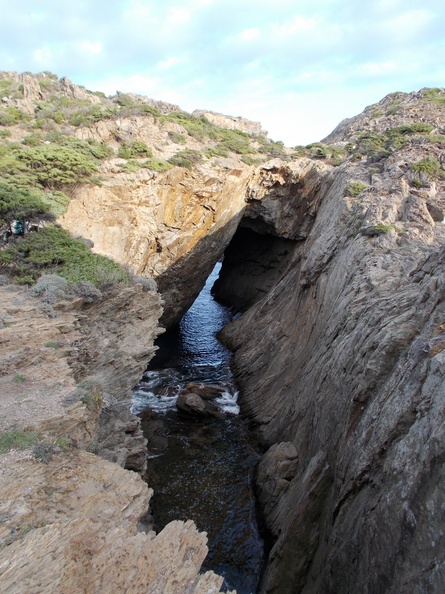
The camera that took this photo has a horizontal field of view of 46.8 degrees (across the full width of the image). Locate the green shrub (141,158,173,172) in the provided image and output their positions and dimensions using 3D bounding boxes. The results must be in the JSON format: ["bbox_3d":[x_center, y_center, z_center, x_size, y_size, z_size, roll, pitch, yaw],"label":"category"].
[{"bbox_3d":[-3.335,-6.644,26.000,1.568,0.686,1.333,-2,13,-7],"label":"green shrub"}]

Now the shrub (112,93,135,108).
[{"bbox_3d":[-7.311,-14.510,38.000,1.576,1.146,1.339,-2,13,-10],"label":"shrub"}]

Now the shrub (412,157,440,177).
[{"bbox_3d":[7.101,-4.565,18.000,1.018,0.679,0.865,5,14,20],"label":"shrub"}]

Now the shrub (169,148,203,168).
[{"bbox_3d":[-1.941,-7.267,27.000,1.730,1.018,1.471,-1,13,-4],"label":"shrub"}]

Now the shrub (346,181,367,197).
[{"bbox_3d":[5.078,-4.111,19.500,0.735,0.588,0.625,3,13,14],"label":"shrub"}]

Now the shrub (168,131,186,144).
[{"bbox_3d":[-2.623,-9.298,30.000,1.018,0.792,0.865,-1,13,-5],"label":"shrub"}]

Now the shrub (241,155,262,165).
[{"bbox_3d":[1.691,-8.016,30.000,1.244,0.565,1.057,1,13,3],"label":"shrub"}]

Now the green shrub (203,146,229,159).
[{"bbox_3d":[-0.350,-8.424,30.000,1.357,0.679,1.154,0,13,-1],"label":"green shrub"}]

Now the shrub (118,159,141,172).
[{"bbox_3d":[-4.608,-6.516,25.500,1.057,0.673,0.899,-2,13,-10],"label":"shrub"}]

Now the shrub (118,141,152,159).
[{"bbox_3d":[-4.565,-7.739,27.000,1.730,0.916,1.471,-2,13,-9],"label":"shrub"}]

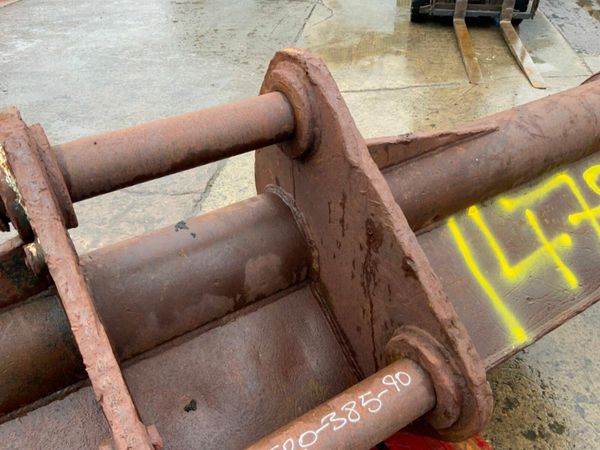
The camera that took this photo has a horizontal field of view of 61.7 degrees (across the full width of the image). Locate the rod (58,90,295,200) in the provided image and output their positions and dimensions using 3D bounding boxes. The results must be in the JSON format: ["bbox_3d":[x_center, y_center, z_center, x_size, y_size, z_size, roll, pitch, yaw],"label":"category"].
[{"bbox_3d":[-0.198,-0.140,0.860,0.400,0.090,0.090,-20,41,-22],"label":"rod"}]

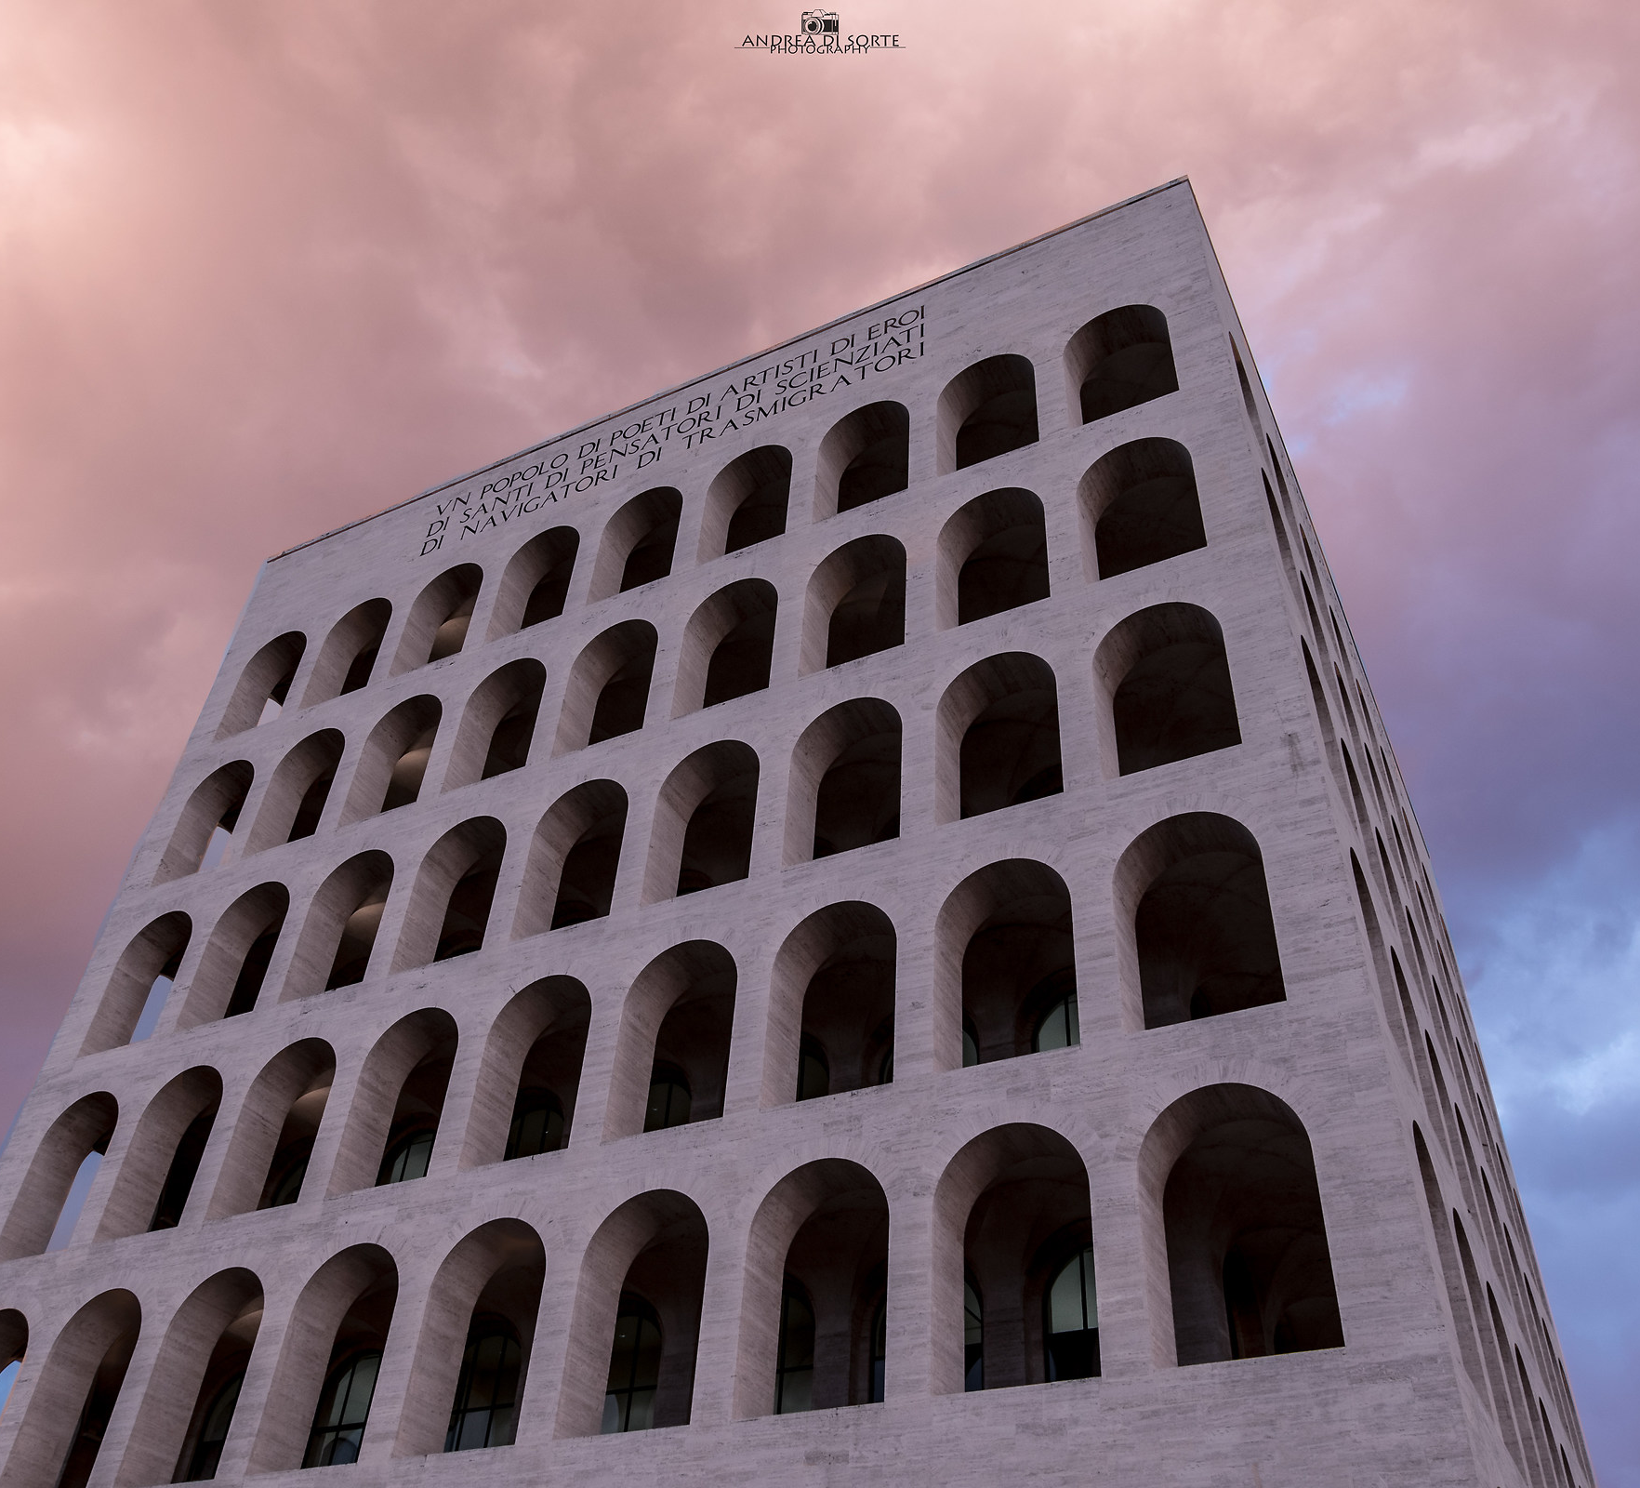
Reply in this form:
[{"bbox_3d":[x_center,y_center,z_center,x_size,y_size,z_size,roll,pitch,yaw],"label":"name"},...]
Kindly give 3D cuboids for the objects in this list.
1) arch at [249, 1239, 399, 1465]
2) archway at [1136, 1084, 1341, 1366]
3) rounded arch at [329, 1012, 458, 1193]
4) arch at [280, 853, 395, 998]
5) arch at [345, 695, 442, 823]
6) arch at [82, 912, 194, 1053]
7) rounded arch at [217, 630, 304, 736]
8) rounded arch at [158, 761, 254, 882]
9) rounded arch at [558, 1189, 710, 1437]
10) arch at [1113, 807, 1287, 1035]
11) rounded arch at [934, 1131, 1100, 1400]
[{"bbox_3d":[-12.441,16.524,39.831,3.710,5.840,1.800,-17,-46,22],"label":"arch"},{"bbox_3d":[8.627,10.054,30.810,3.710,5.840,1.800,-17,-46,22],"label":"archway"},{"bbox_3d":[-13.075,11.885,48.571,3.996,6.340,1.937,-17,-46,22],"label":"rounded arch"},{"bbox_3d":[-17.250,7.140,55.953,3.996,6.340,1.937,-17,-46,22],"label":"arch"},{"bbox_3d":[-15.453,0.837,56.615,3.710,5.840,1.800,-17,-46,22],"label":"arch"},{"bbox_3d":[-26.476,9.934,59.857,3.996,6.340,1.937,-17,-46,22],"label":"arch"},{"bbox_3d":[-25.598,-2.386,70.746,3.996,6.340,1.937,-17,-46,22],"label":"rounded arch"},{"bbox_3d":[-23.988,3.507,60.223,3.710,5.840,1.800,-17,-46,22],"label":"rounded arch"},{"bbox_3d":[-3.879,13.930,36.223,3.710,5.840,1.800,-17,-46,22],"label":"rounded arch"},{"bbox_3d":[9.193,4.462,35.753,3.710,5.840,1.800,-17,-46,22],"label":"arch"},{"bbox_3d":[4.943,12.366,35.398,3.996,6.340,1.937,-17,-46,22],"label":"rounded arch"}]

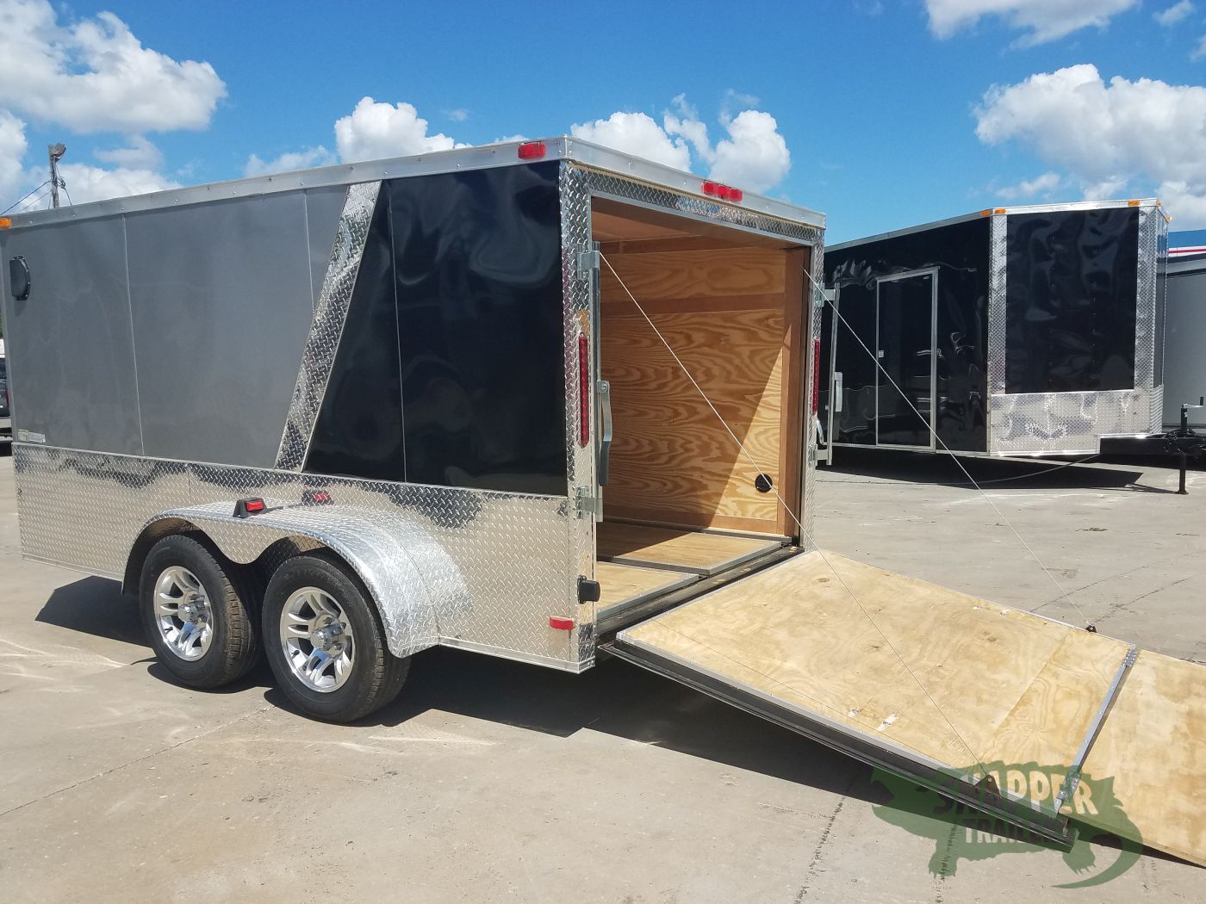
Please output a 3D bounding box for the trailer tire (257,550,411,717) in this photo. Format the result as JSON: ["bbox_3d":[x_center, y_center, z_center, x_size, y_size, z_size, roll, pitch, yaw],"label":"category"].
[{"bbox_3d":[-1.074,0.726,3.625,0.675,0.675,0.208,3,8,31],"label":"trailer tire"}]

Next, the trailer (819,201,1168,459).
[{"bbox_3d":[4.086,-1.349,11.802,2.499,2.570,6.600,-3,5,-22],"label":"trailer"}]

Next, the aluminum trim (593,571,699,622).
[{"bbox_3d":[0.180,0.595,3.731,0.032,0.036,0.770,4,8,36],"label":"aluminum trim"}]

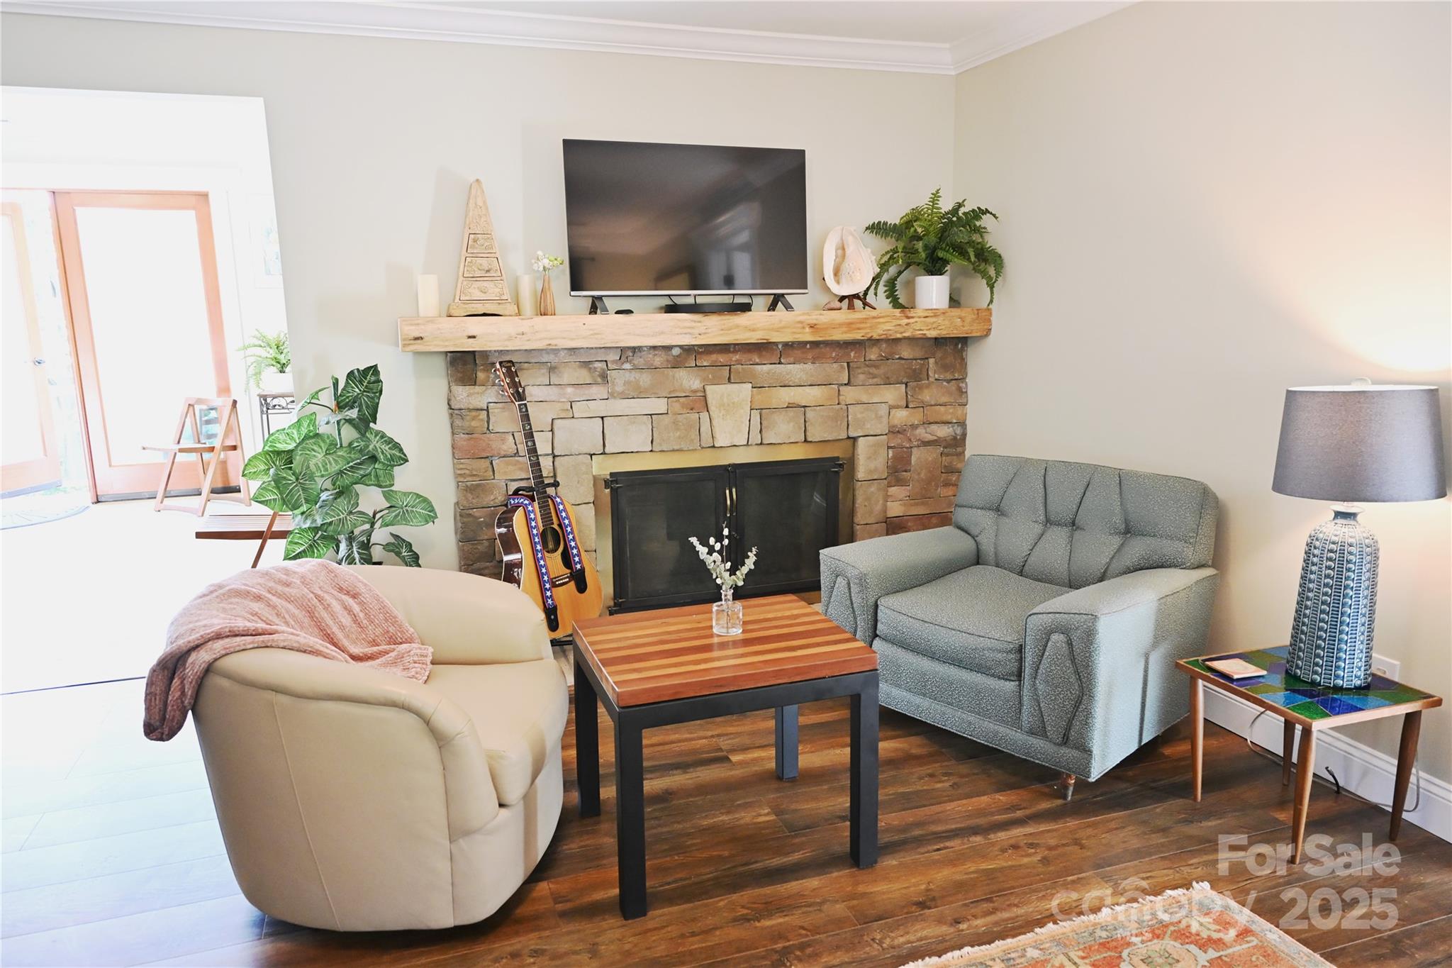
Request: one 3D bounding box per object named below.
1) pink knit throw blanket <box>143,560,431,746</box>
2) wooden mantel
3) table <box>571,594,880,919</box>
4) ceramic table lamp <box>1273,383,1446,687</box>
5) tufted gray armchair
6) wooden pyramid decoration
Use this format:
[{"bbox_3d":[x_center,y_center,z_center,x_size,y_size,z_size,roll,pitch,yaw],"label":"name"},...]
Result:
[{"bbox_3d":[-0.986,0.380,2.212,0.600,0.290,0.630,-4,11,-18],"label":"pink knit throw blanket"},{"bbox_3d":[-0.058,-0.626,3.892,2.386,0.124,0.302,-4,12,-18],"label":"wooden mantel"},{"bbox_3d":[-0.016,0.638,2.428,0.619,0.536,0.495,-5,12,-19],"label":"table"},{"bbox_3d":[1.558,0.121,2.428,0.365,0.757,0.365,-4,11,-18],"label":"ceramic table lamp"},{"bbox_3d":[0.923,0.391,3.114,0.762,0.785,0.968,-10,14,-41],"label":"tufted gray armchair"},{"bbox_3d":[-0.919,-0.873,3.595,0.249,0.499,0.190,-4,11,-18],"label":"wooden pyramid decoration"}]

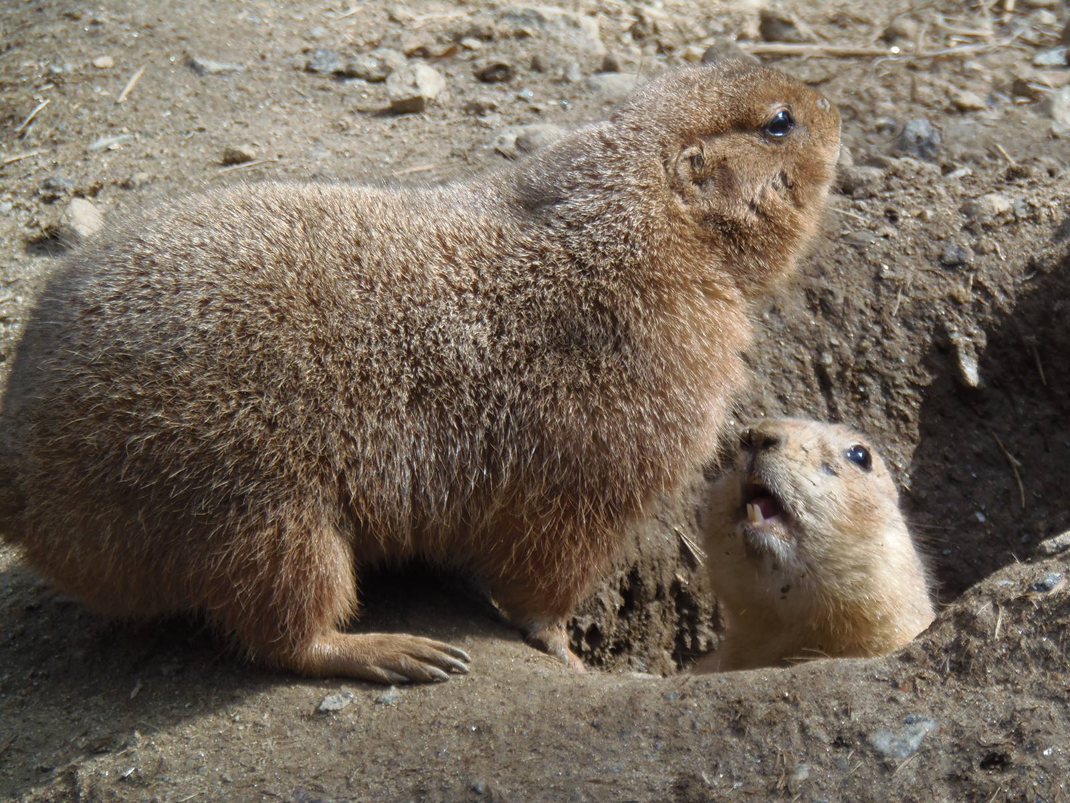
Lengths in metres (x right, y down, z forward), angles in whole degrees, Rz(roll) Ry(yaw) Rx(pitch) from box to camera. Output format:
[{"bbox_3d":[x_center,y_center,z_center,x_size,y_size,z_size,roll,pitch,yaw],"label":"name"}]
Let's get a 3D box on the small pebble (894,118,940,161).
[{"bbox_3d":[0.148,-0.102,3.910,0.018,0.015,0.016,0,21,0],"label":"small pebble"}]

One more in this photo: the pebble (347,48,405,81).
[{"bbox_3d":[-0.063,-0.134,4.000,0.023,0.011,0.017,0,21,0],"label":"pebble"}]

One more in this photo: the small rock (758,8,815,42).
[{"bbox_3d":[0.102,-0.151,4.060,0.024,0.012,0.018,0,21,0],"label":"small rock"}]

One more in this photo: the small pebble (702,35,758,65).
[{"bbox_3d":[0.078,-0.140,4.044,0.022,0.011,0.018,0,22,0],"label":"small pebble"}]

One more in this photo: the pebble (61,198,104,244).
[{"bbox_3d":[-0.171,-0.068,3.820,0.018,0.017,0.016,0,21,0],"label":"pebble"}]

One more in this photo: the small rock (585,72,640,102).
[{"bbox_3d":[0.032,-0.123,3.960,0.024,0.010,0.018,0,21,0],"label":"small rock"}]

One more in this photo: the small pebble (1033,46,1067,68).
[{"bbox_3d":[0.206,-0.138,4.040,0.014,0.007,0.010,0,21,0],"label":"small pebble"}]

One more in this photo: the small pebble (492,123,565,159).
[{"bbox_3d":[-0.002,-0.101,3.900,0.028,0.010,0.021,0,21,0],"label":"small pebble"}]

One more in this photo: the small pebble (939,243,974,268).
[{"bbox_3d":[0.157,-0.055,3.750,0.012,0.008,0.010,0,21,0],"label":"small pebble"}]

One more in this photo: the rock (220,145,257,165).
[{"bbox_3d":[-0.116,-0.097,3.956,0.014,0.006,0.011,0,22,0],"label":"rock"}]

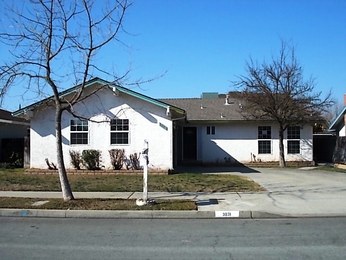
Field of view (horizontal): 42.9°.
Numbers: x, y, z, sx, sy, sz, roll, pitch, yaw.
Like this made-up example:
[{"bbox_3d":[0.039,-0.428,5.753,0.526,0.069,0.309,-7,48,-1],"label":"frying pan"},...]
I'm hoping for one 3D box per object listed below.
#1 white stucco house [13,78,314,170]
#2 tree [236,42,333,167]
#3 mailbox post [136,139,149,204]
[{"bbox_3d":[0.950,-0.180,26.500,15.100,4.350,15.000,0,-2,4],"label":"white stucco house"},{"bbox_3d":[6.030,-1.380,23.800,5.200,6.750,5.000,0,-2,4],"label":"tree"},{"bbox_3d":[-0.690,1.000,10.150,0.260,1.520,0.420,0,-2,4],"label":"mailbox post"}]

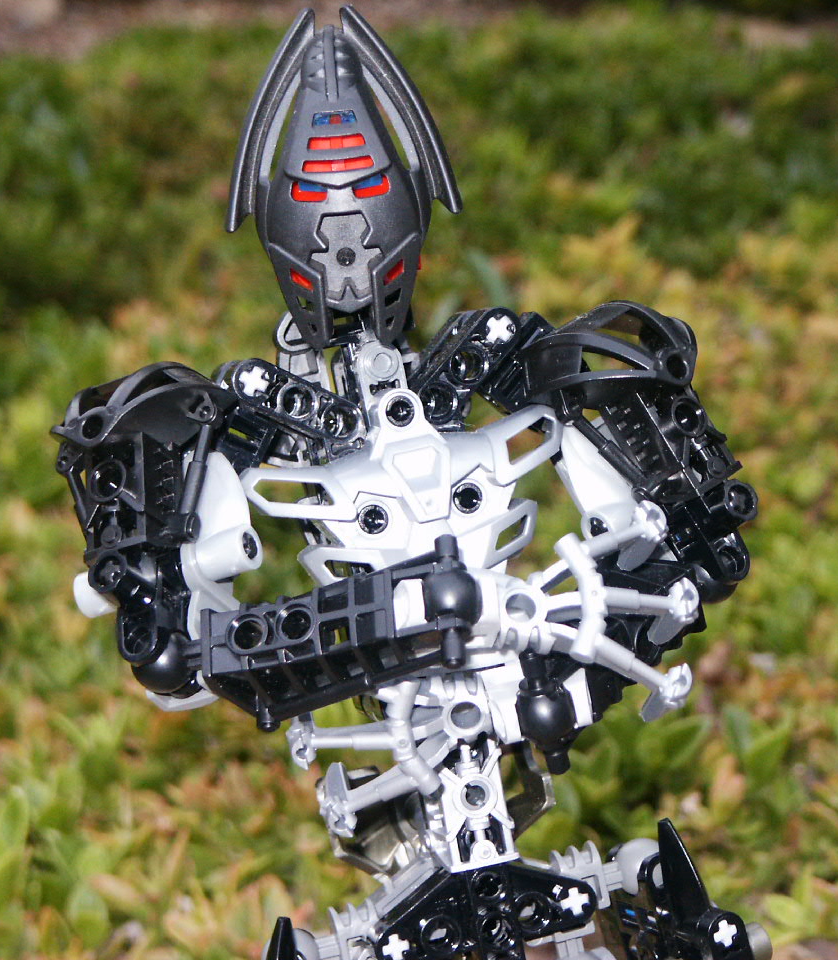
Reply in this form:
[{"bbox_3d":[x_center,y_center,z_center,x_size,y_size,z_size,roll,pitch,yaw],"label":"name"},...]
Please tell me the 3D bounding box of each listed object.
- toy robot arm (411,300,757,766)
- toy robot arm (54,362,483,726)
[{"bbox_3d":[0.028,0.008,0.587,0.053,0.069,0.044,-10,19,-5],"label":"toy robot arm"},{"bbox_3d":[-0.024,0.010,0.583,0.065,0.055,0.045,-10,19,-5],"label":"toy robot arm"}]

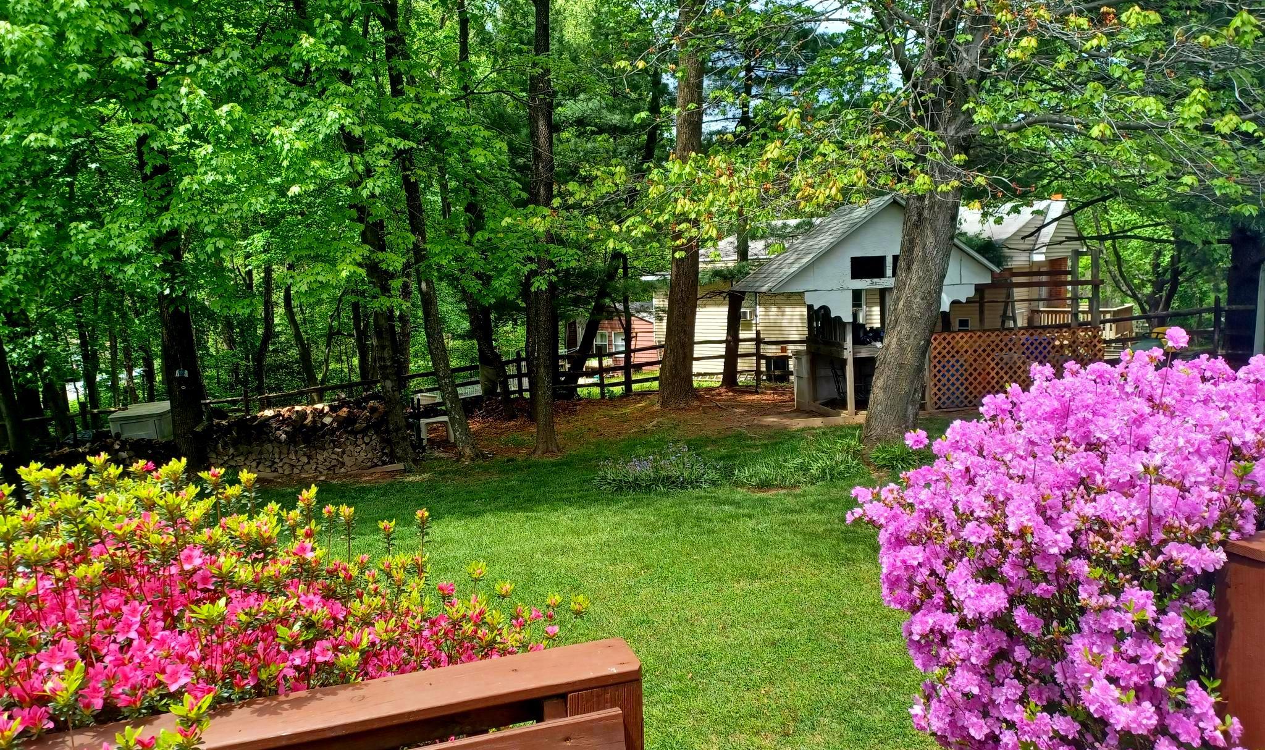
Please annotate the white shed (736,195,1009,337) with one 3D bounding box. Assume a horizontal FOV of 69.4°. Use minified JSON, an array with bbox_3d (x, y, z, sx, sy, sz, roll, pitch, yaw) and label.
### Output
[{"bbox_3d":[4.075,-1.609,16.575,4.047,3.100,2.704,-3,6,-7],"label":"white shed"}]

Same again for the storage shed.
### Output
[{"bbox_3d":[-9.057,0.910,17.000,1.120,0.740,0.720,-1,6,4],"label":"storage shed"}]

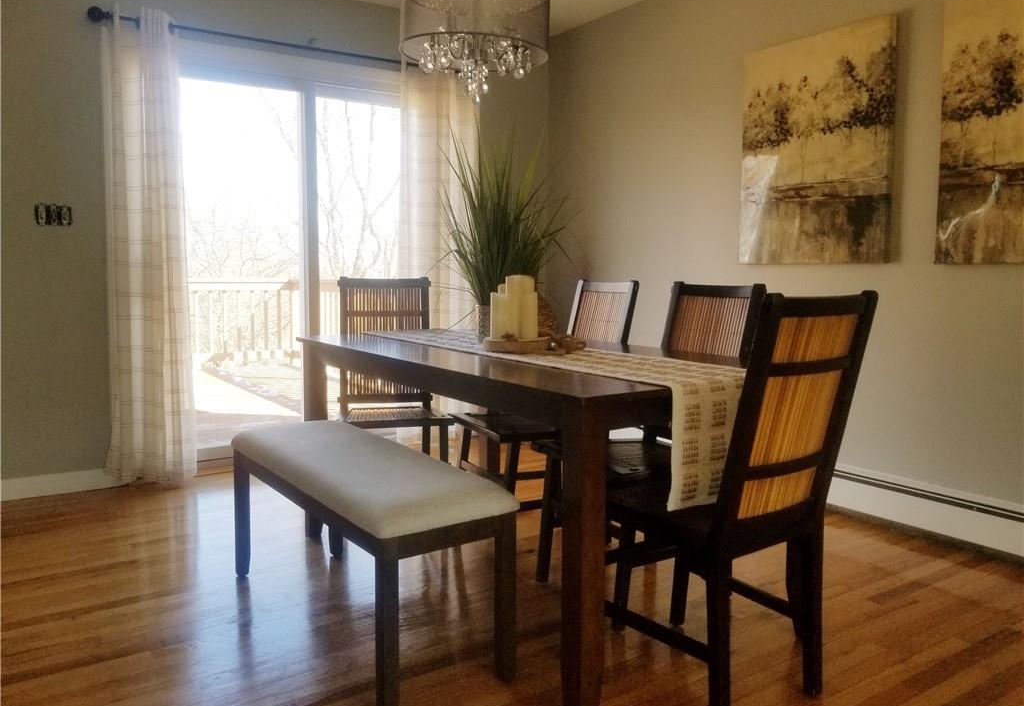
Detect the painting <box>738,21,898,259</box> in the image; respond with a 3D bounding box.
[{"bbox_3d":[1.276,-0.858,3.281,0.041,0.948,0.693,-4,7,-34],"label":"painting"}]

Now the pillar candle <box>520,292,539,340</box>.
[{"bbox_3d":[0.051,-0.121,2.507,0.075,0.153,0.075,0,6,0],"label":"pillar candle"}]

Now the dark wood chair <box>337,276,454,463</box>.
[{"bbox_3d":[-0.495,0.185,3.145,0.442,0.983,0.599,-1,6,-13],"label":"dark wood chair"}]

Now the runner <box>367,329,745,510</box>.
[{"bbox_3d":[0.051,0.136,2.494,0.401,0.293,1.609,-4,8,-35],"label":"runner"}]

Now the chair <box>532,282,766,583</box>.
[{"bbox_3d":[0.421,0.267,2.424,0.599,0.983,0.442,-3,7,-30],"label":"chair"}]

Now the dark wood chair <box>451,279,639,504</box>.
[{"bbox_3d":[0.116,0.214,2.903,0.599,0.983,0.442,-3,7,-28],"label":"dark wood chair"}]

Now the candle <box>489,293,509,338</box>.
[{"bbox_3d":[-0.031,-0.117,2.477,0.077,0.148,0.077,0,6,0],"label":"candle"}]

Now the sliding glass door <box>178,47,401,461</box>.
[{"bbox_3d":[-1.078,-0.474,4.067,1.827,2.091,0.112,-4,7,-34],"label":"sliding glass door"}]

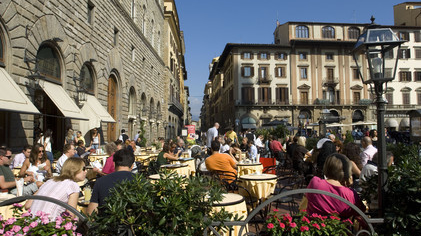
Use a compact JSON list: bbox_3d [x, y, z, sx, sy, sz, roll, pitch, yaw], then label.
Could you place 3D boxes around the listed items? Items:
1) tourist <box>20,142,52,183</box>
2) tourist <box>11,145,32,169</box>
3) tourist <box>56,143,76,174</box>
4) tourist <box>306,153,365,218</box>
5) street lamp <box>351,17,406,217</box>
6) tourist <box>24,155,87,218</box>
[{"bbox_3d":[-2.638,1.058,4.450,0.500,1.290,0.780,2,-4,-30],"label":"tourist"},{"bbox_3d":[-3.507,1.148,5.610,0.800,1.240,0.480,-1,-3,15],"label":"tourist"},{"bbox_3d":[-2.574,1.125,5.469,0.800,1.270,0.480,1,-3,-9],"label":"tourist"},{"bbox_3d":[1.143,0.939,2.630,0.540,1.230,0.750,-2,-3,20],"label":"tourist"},{"bbox_3d":[1.442,0.326,2.485,0.340,2.420,0.340,-1,-3,7],"label":"street lamp"},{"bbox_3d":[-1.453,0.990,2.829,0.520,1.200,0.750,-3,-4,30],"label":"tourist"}]

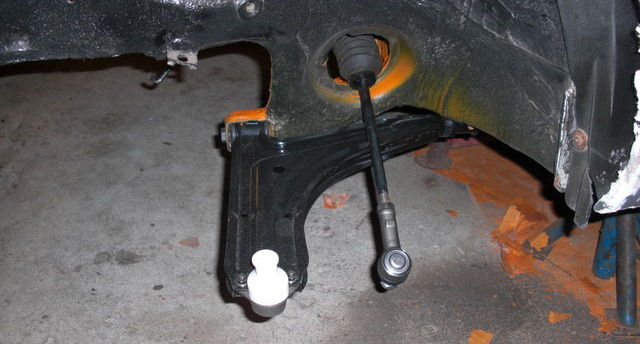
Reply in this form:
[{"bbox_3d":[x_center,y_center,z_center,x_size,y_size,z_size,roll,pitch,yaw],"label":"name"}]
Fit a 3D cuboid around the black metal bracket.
[{"bbox_3d":[0.052,0.021,0.852,0.350,0.060,0.345,-3,34,-4],"label":"black metal bracket"}]

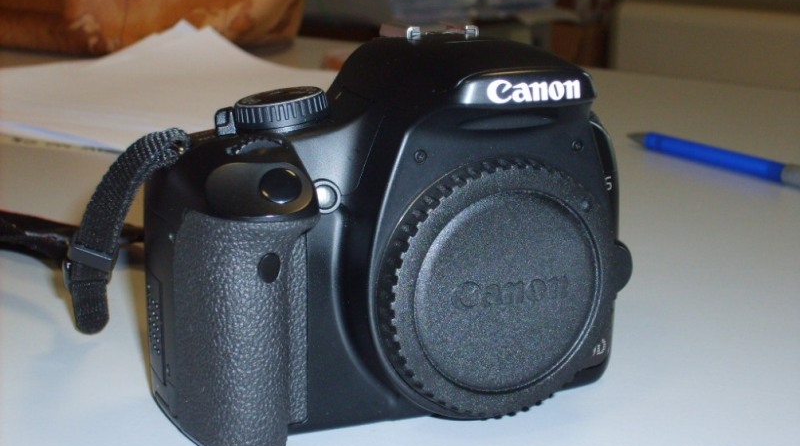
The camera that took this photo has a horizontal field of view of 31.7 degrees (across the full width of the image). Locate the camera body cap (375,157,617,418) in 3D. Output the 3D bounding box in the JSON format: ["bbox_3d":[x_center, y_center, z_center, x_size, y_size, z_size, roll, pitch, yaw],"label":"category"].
[{"bbox_3d":[0.026,0.017,0.360,0.065,0.065,0.010,-5,13,-22],"label":"camera body cap"}]

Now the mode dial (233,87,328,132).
[{"bbox_3d":[-0.031,-0.030,0.369,0.024,0.006,0.024,-16,16,-19],"label":"mode dial"}]

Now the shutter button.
[{"bbox_3d":[-0.029,-0.009,0.340,0.010,0.003,0.010,3,58,-5],"label":"shutter button"}]

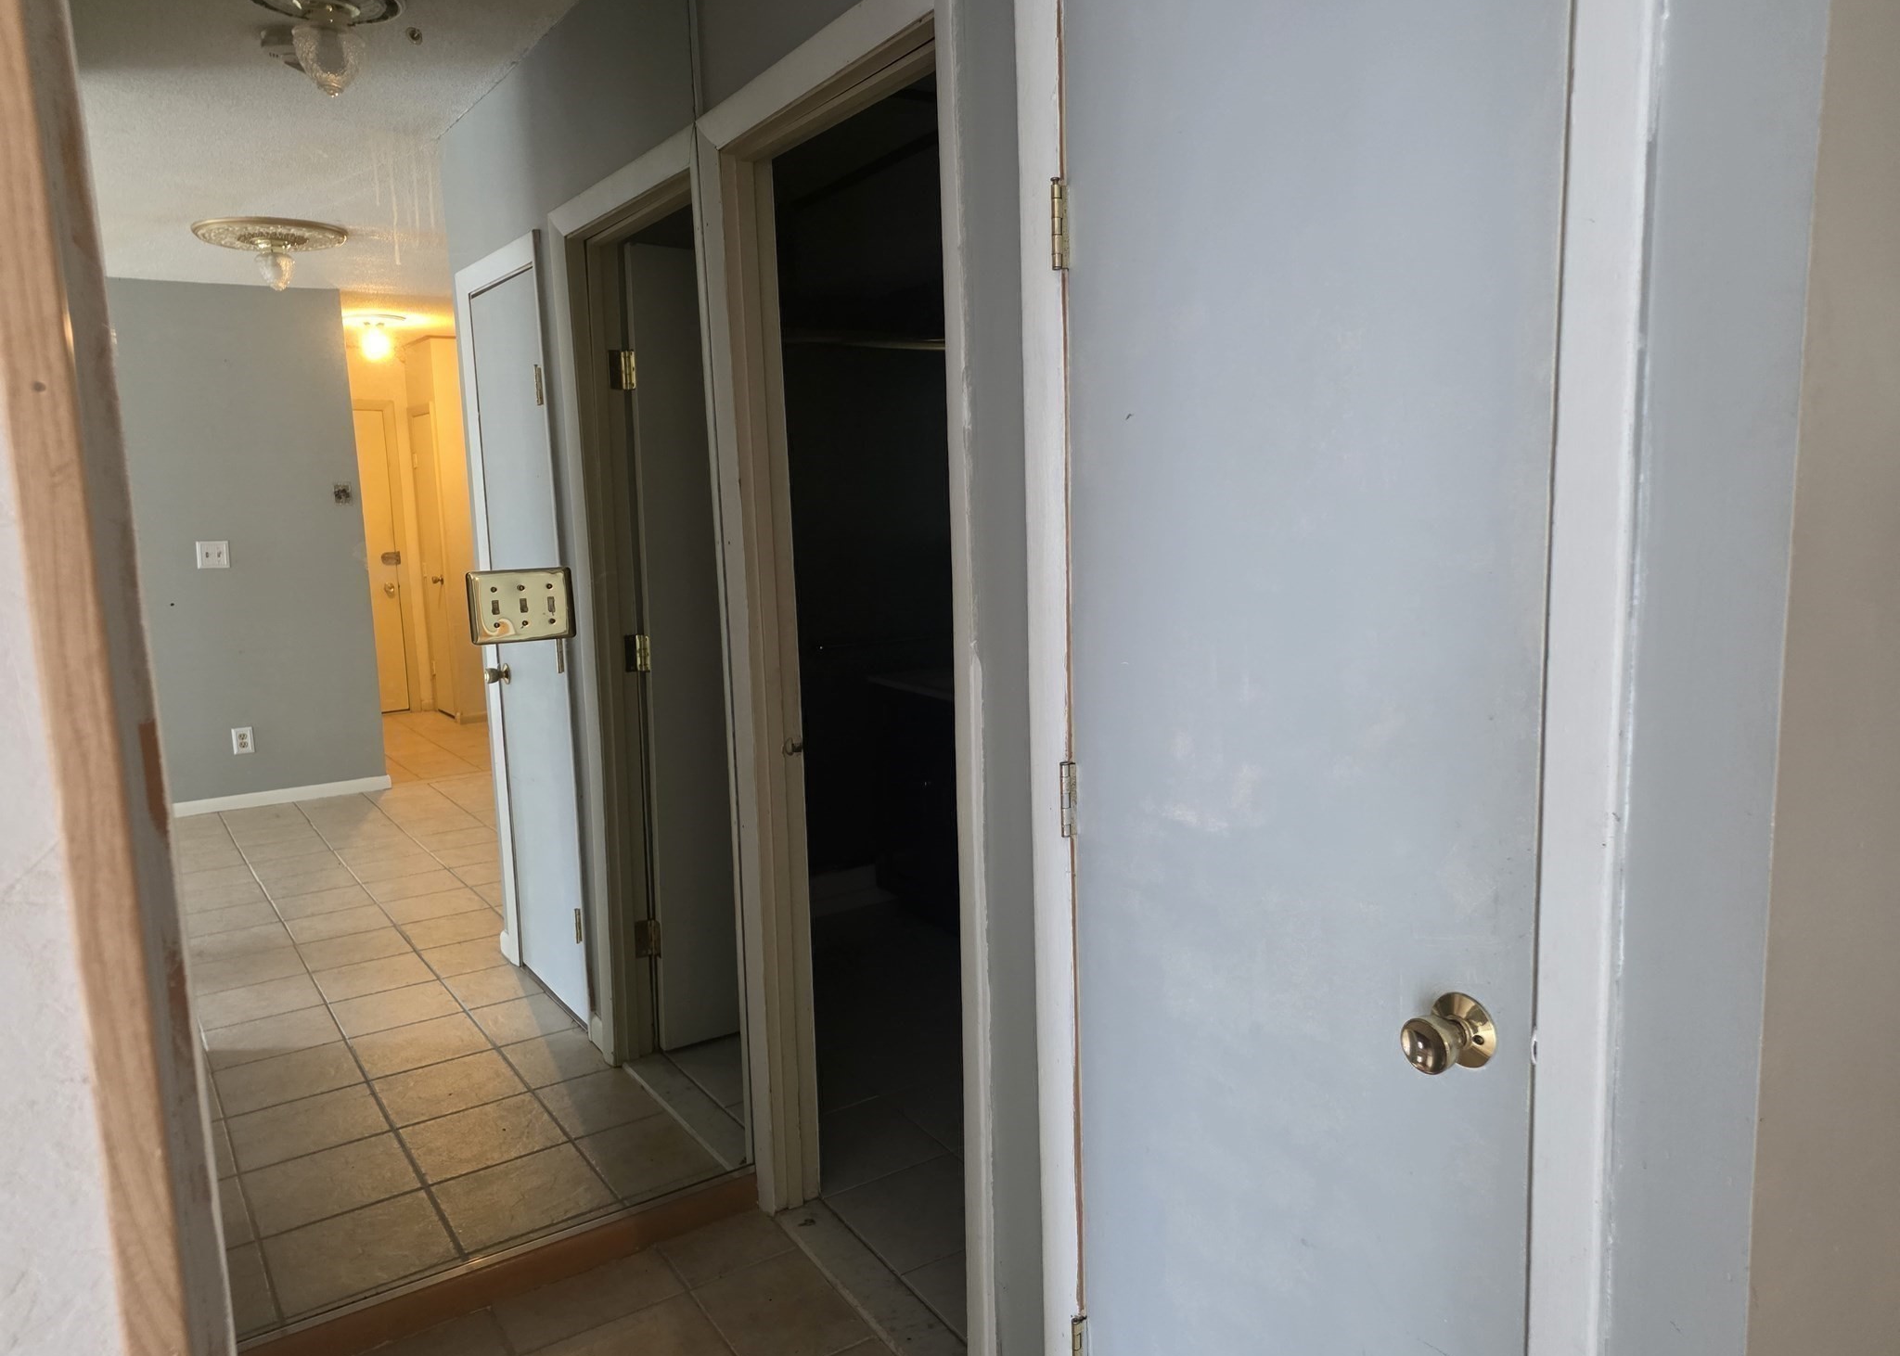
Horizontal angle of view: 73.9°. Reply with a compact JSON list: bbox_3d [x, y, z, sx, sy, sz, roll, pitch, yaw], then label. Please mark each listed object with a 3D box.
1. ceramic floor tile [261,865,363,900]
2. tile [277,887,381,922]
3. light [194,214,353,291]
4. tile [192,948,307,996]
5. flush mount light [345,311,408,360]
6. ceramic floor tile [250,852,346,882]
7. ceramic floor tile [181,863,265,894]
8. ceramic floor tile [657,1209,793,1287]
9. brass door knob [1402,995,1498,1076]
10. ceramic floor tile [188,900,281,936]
[{"bbox_3d":[-2.473,0.801,4.881,0.305,0.010,0.305,-7,9,-34],"label":"ceramic floor tile"},{"bbox_3d":[-2.291,0.831,4.636,0.303,0.010,0.303,-7,9,-34],"label":"tile"},{"bbox_3d":[-2.610,-1.619,4.880,0.525,0.200,0.525,-7,9,-34],"label":"light"},{"bbox_3d":[-2.194,0.921,3.949,0.303,0.010,0.303,-7,9,-34],"label":"tile"},{"bbox_3d":[-3.219,-1.910,7.092,0.320,0.235,0.320,-7,9,-34],"label":"flush mount light"},{"bbox_3d":[-2.651,0.772,5.134,0.305,0.010,0.305,-7,9,-34],"label":"ceramic floor tile"},{"bbox_3d":[-2.912,0.804,4.955,0.305,0.010,0.305,-7,9,-34],"label":"ceramic floor tile"},{"bbox_3d":[-0.423,1.079,2.384,0.204,0.010,0.165,-7,9,-34],"label":"ceramic floor tile"},{"bbox_3d":[0.437,0.321,1.121,0.063,0.065,0.065,-7,9,-34],"label":"brass door knob"},{"bbox_3d":[-2.548,0.862,4.462,0.303,0.010,0.303,-7,9,-34],"label":"ceramic floor tile"}]

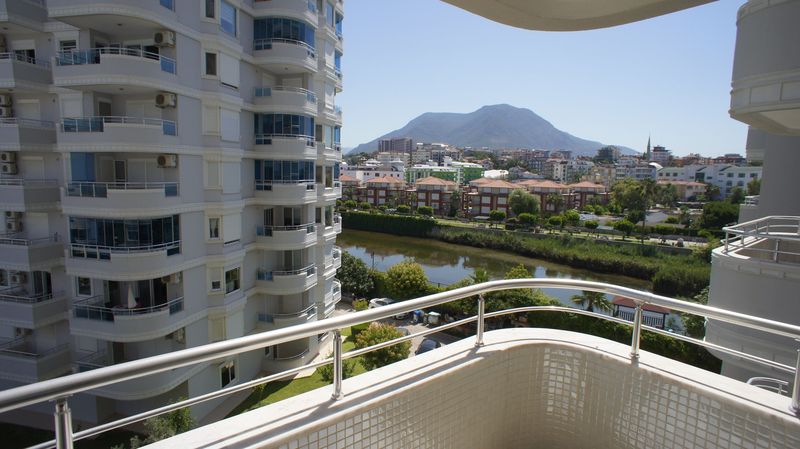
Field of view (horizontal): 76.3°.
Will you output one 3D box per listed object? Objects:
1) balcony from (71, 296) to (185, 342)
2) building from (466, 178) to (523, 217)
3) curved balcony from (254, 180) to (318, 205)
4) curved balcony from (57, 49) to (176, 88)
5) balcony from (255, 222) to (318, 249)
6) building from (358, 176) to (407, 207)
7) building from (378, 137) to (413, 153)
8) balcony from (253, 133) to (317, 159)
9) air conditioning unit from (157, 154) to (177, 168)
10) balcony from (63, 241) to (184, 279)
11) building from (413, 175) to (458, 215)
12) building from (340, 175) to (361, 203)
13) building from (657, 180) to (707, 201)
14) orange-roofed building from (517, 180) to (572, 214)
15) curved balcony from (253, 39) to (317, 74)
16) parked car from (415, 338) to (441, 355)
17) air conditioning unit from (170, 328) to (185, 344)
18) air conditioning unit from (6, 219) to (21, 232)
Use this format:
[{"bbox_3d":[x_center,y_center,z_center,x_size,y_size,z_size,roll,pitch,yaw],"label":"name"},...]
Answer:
[{"bbox_3d":[-13.526,4.583,25.343,4.520,1.520,2.850,2,6,12],"label":"balcony"},{"bbox_3d":[25.635,-7.053,138.024,13.000,10.000,12.000,3,7,20],"label":"building"},{"bbox_3d":[-7.617,-2.173,34.082,3.050,1.500,3.050,2,6,8],"label":"curved balcony"},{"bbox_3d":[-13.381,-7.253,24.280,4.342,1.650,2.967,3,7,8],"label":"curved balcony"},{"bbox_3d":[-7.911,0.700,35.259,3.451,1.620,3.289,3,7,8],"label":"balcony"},{"bbox_3d":[-7.007,-13.328,203.716,13.500,11.600,12.500,5,7,35],"label":"building"},{"bbox_3d":[-5.950,-103.128,672.711,43.000,24.000,18.000,0,6,-5],"label":"building"},{"bbox_3d":[-7.580,-5.097,33.781,3.050,1.500,3.050,2,6,8],"label":"balcony"},{"bbox_3d":[-11.608,-3.141,25.326,0.860,0.600,0.340,2,6,12],"label":"air conditioning unit"},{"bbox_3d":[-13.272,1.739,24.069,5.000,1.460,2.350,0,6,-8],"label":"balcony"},{"bbox_3d":[11.969,-9.163,168.000,14.300,12.800,12.500,4,7,16],"label":"building"},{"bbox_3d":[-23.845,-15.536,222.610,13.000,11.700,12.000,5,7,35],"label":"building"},{"bbox_3d":[130.248,-15.357,235.000,20.000,9.000,14.000,4,7,20],"label":"building"},{"bbox_3d":[47.523,-8.855,167.915,14.500,11.400,12.000,4,7,30],"label":"orange-roofed building"},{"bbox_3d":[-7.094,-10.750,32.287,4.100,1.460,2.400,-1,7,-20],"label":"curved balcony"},{"bbox_3d":[1.961,9.179,36.647,1.780,1.470,4.200,2,7,13],"label":"parked car"},{"bbox_3d":[-11.867,5.839,26.811,0.820,0.600,0.320,3,7,13],"label":"air conditioning unit"},{"bbox_3d":[-21.123,0.109,27.828,0.800,0.560,0.320,3,7,13],"label":"air conditioning unit"}]

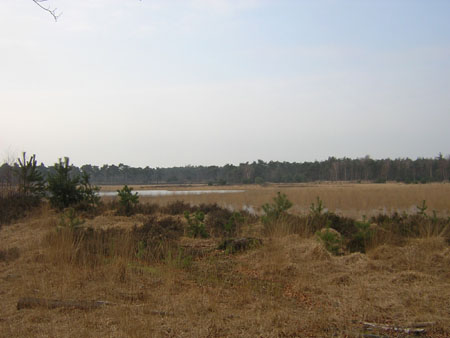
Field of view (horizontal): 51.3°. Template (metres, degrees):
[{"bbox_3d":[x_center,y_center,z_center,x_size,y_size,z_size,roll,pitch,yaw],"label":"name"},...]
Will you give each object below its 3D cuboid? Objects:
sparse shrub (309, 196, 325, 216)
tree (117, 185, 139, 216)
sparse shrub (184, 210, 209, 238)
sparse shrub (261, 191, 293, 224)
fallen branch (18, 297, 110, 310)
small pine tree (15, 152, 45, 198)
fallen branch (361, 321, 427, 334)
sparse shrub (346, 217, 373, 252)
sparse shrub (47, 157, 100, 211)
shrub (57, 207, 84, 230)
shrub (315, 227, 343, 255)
[{"bbox_3d":[2.795,1.176,14.300,0.489,0.672,0.464,0,-1,0],"label":"sparse shrub"},{"bbox_3d":[-3.332,1.076,16.000,0.752,1.094,0.714,0,-1,0],"label":"tree"},{"bbox_3d":[-0.755,1.470,12.400,0.636,0.742,0.604,0,-1,0],"label":"sparse shrub"},{"bbox_3d":[1.496,1.162,13.600,0.930,0.959,0.883,0,-1,0],"label":"sparse shrub"},{"bbox_3d":[-2.005,1.681,5.850,1.199,0.150,0.170,0,-1,0],"label":"fallen branch"},{"bbox_3d":[-7.516,0.269,18.000,1.153,1.807,1.096,0,-1,0],"label":"small pine tree"},{"bbox_3d":[1.792,1.676,4.950,0.706,0.070,0.100,0,-1,21],"label":"fallen branch"},{"bbox_3d":[3.010,1.488,10.400,0.622,0.777,0.591,0,-1,0],"label":"sparse shrub"},{"bbox_3d":[-5.501,0.526,17.000,1.961,1.961,1.863,0,-1,0],"label":"sparse shrub"},{"bbox_3d":[-3.934,1.294,12.000,0.666,0.666,0.633,0,-1,0],"label":"shrub"},{"bbox_3d":[2.211,1.538,10.000,0.598,0.619,0.568,0,-1,0],"label":"shrub"}]

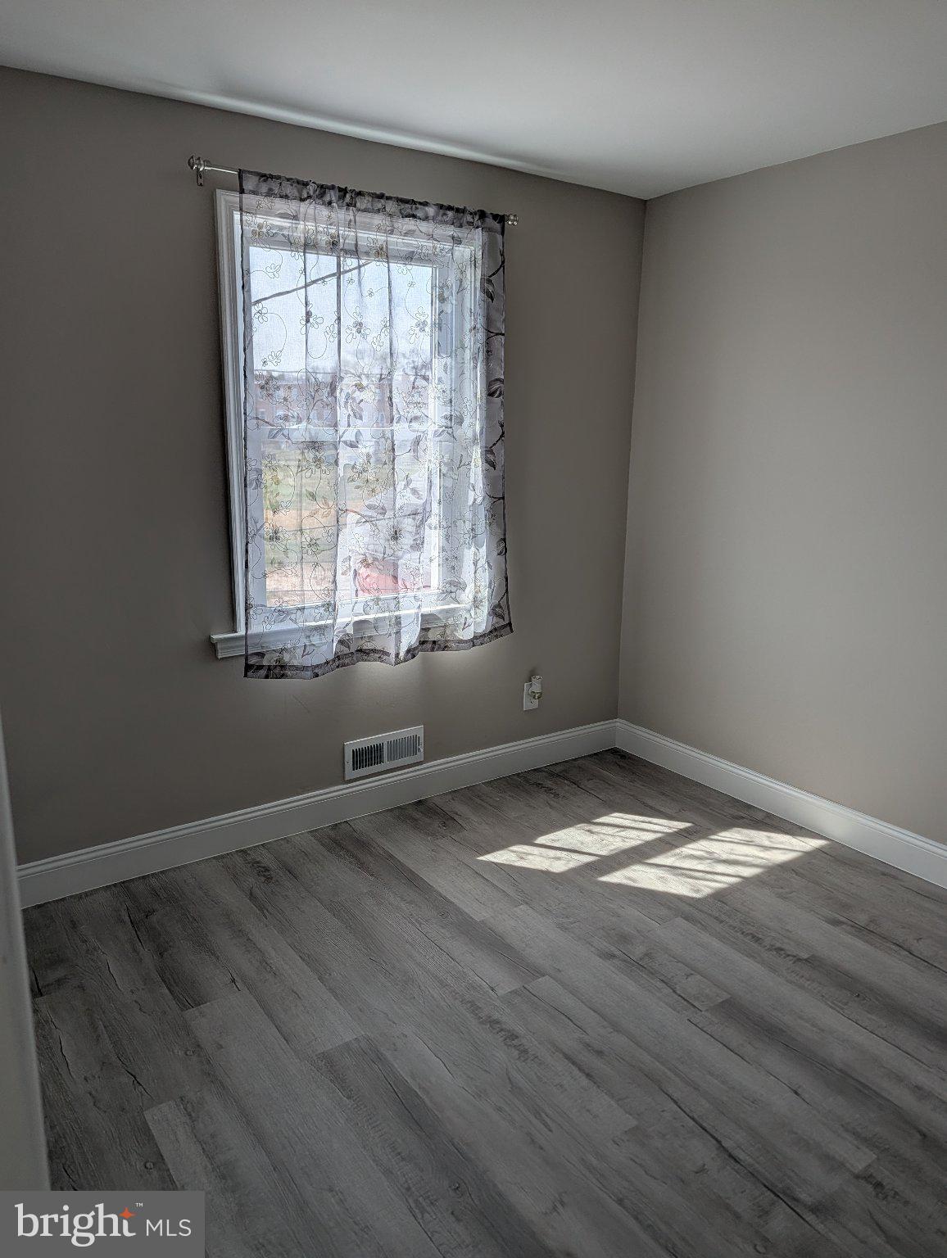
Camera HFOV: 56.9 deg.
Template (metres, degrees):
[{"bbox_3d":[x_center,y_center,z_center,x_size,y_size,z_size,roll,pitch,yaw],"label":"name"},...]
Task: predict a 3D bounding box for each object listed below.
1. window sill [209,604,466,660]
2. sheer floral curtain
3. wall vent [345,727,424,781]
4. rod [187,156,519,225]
[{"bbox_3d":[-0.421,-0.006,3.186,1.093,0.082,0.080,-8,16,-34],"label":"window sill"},{"bbox_3d":[-0.293,-0.651,3.053,1.090,1.602,0.095,-8,16,-34],"label":"sheer floral curtain"},{"bbox_3d":[-0.342,0.476,3.371,0.347,0.146,0.020,-8,16,-34],"label":"wall vent"},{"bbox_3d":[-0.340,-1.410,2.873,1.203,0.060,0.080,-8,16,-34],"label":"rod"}]

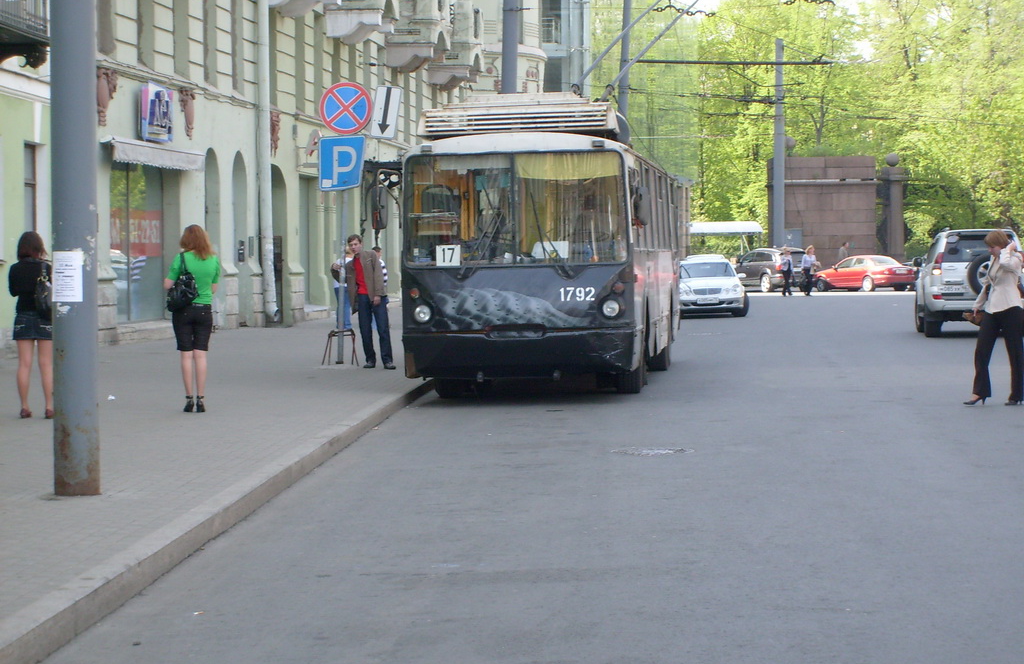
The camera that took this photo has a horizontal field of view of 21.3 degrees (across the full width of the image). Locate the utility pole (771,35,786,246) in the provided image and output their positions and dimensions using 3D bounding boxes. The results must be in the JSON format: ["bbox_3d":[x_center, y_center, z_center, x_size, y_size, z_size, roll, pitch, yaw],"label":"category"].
[{"bbox_3d":[11.233,-7.117,114.341,0.430,10.350,0.430,0,2,0],"label":"utility pole"}]

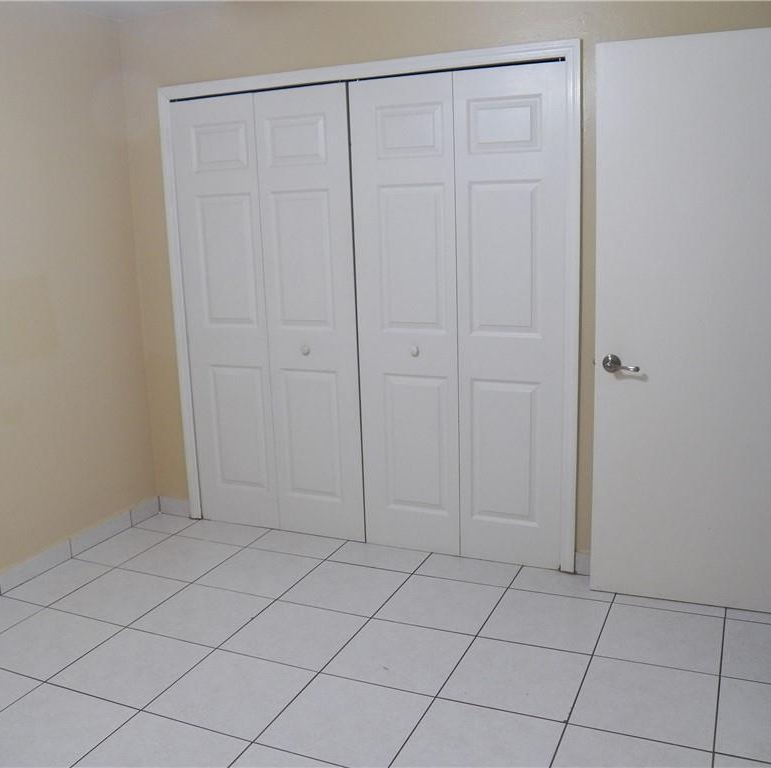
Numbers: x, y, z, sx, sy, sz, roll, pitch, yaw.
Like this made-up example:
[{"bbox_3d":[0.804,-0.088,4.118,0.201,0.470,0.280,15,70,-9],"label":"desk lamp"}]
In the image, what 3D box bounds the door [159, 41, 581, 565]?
[{"bbox_3d":[-0.118,-0.307,3.658,1.949,2.100,0.110,3,13,24],"label":"door"}]

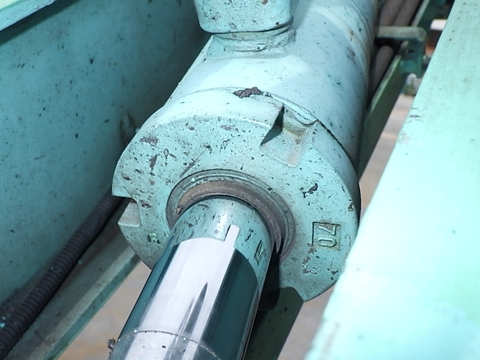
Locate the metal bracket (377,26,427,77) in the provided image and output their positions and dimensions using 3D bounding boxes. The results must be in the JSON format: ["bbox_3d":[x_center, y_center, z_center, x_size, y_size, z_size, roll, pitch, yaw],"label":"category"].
[{"bbox_3d":[0.197,-0.165,0.740,0.070,0.054,0.031,9,40,15],"label":"metal bracket"}]

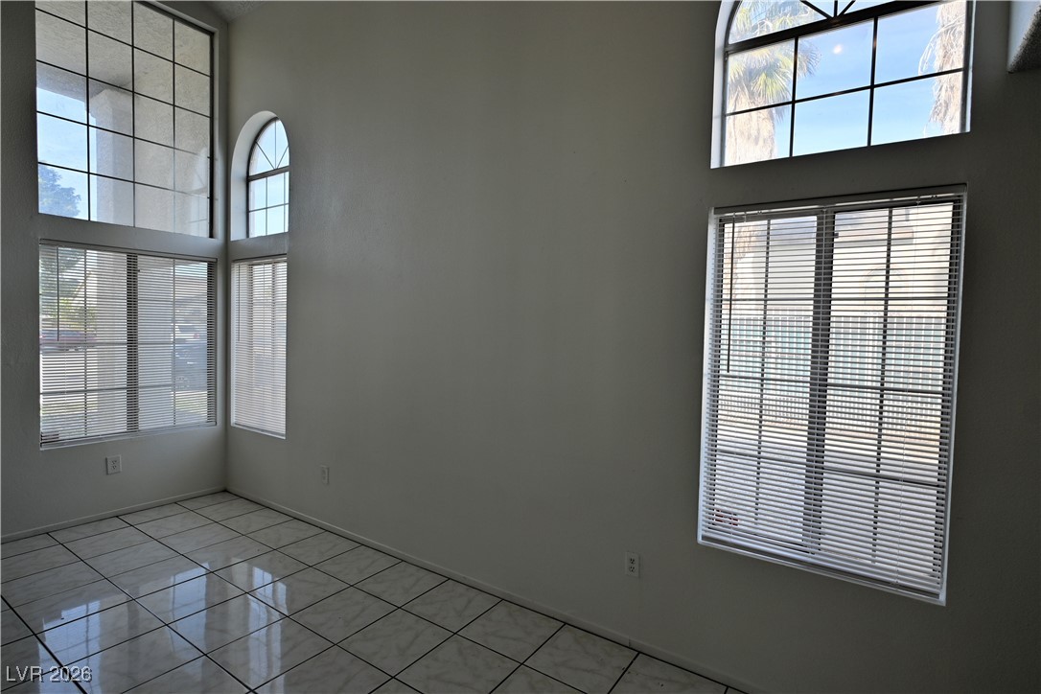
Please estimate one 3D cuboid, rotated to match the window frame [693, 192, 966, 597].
[{"bbox_3d":[1.224,0.158,2.148,0.875,1.506,0.100,3,3,34],"label":"window frame"}]

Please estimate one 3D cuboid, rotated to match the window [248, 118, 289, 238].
[{"bbox_3d":[-2.112,-1.443,4.478,0.893,1.023,0.080,3,3,34],"label":"window"}]

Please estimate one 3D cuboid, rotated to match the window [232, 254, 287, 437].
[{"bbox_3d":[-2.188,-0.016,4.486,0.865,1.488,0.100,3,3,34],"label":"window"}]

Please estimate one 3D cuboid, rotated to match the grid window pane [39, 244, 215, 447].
[{"bbox_3d":[-3.103,-0.027,4.199,0.090,1.488,1.193,3,3,34],"label":"grid window pane"}]

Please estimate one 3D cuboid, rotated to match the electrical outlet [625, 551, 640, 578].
[{"bbox_3d":[0.546,1.067,2.540,0.071,0.115,0.010,3,3,34],"label":"electrical outlet"}]

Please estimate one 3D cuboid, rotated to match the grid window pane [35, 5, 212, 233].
[{"bbox_3d":[-3.070,-1.857,4.141,0.080,1.816,1.199,3,3,34],"label":"grid window pane"}]

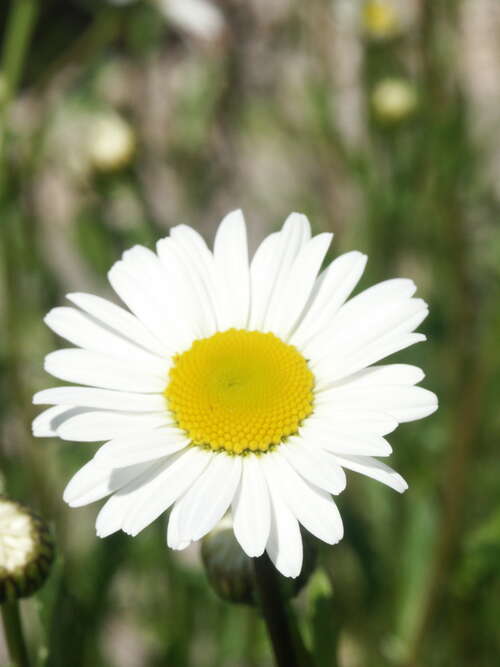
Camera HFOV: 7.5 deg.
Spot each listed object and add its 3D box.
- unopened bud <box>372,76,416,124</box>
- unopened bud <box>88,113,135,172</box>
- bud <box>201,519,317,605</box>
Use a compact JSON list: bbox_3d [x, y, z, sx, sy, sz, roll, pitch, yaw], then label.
[{"bbox_3d":[0.028,-0.045,0.740,0.009,0.008,0.009,0,28,0],"label":"unopened bud"},{"bbox_3d":[-0.026,-0.036,0.720,0.009,0.010,0.009,0,28,0],"label":"unopened bud"},{"bbox_3d":[0.001,0.029,0.500,0.015,0.013,0.015,0,28,0],"label":"bud"}]

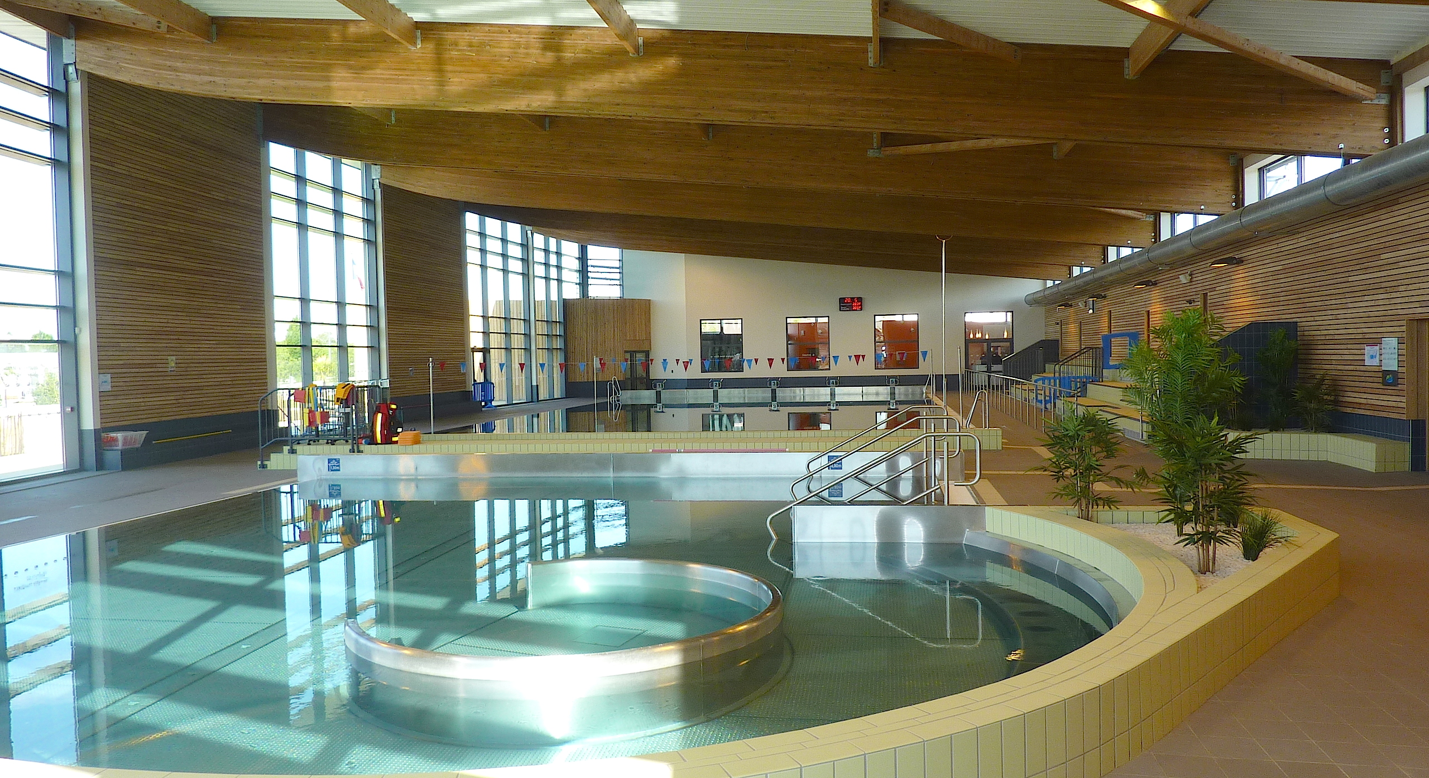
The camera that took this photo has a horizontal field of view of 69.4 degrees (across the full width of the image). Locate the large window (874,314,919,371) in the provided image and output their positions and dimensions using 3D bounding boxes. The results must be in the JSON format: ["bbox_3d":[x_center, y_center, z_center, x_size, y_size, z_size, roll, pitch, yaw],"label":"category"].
[{"bbox_3d":[8.029,-2.075,45.555,1.922,2.460,0.120,-1,2,10],"label":"large window"}]

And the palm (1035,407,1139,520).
[{"bbox_3d":[3.030,0.641,8.400,0.830,0.960,0.780,-1,2,10],"label":"palm"}]

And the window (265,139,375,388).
[{"bbox_3d":[-9.981,-2.558,26.437,0.250,6.900,4.721,-1,2,13],"label":"window"}]

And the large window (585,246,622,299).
[{"bbox_3d":[-5.074,-5.399,47.812,1.959,2.415,0.150,-2,2,-34],"label":"large window"}]

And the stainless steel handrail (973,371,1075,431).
[{"bbox_3d":[7.902,0.181,28.206,0.070,0.980,21.200,-1,2,9],"label":"stainless steel handrail"}]

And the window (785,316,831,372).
[{"bbox_3d":[4.203,-2.029,46.198,1.935,2.485,0.120,-1,2,10],"label":"window"}]

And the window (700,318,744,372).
[{"bbox_3d":[0.337,-1.972,46.848,1.984,2.454,0.120,-1,2,10],"label":"window"}]

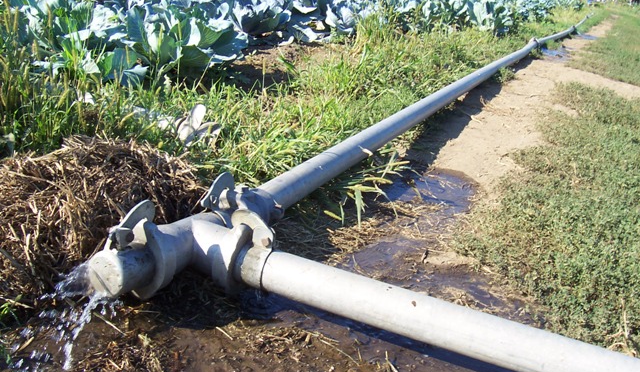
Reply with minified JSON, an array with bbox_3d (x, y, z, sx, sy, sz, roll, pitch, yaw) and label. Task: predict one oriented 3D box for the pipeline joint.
[{"bbox_3d":[-0.222,0.055,2.169,0.173,0.163,0.231,11,18,21],"label":"pipeline joint"}]

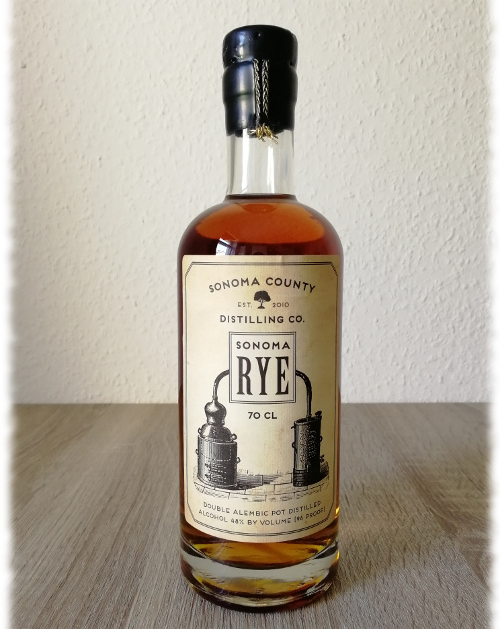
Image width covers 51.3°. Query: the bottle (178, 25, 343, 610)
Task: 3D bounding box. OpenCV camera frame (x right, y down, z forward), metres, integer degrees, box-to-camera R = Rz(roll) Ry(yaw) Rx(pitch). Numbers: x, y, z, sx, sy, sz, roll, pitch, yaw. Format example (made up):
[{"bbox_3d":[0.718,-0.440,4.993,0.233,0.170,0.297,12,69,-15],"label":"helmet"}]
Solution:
[{"bbox_3d":[0.005,-0.001,0.261,0.082,0.265,0.082,0,4,1],"label":"bottle"}]

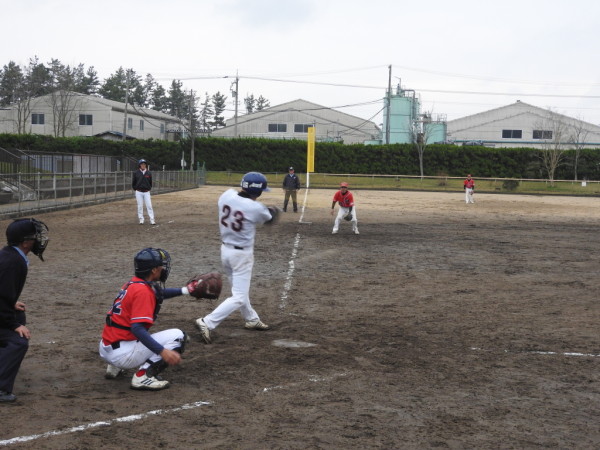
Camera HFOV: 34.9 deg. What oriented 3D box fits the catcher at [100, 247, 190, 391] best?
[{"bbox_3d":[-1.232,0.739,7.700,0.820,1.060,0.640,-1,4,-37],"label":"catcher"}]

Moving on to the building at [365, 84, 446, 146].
[{"bbox_3d":[12.591,-10.943,115.387,9.500,11.559,7.500,1,4,0],"label":"building"}]

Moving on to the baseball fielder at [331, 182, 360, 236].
[{"bbox_3d":[1.128,-0.406,23.900,0.700,1.290,0.650,1,3,3],"label":"baseball fielder"}]

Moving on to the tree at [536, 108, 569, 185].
[{"bbox_3d":[22.256,-6.749,84.230,3.000,6.873,2.900,1,4,0],"label":"tree"}]

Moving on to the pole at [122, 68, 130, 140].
[{"bbox_3d":[-19.715,-11.435,107.404,0.450,12.085,0.450,3,4,0],"label":"pole"}]

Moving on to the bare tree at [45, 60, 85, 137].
[{"bbox_3d":[-24.102,-10.836,97.396,4.100,11.833,3.900,1,4,0],"label":"bare tree"}]

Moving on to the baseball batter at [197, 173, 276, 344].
[{"bbox_3d":[-0.618,0.336,10.070,0.600,1.720,1.000,4,4,30],"label":"baseball batter"}]

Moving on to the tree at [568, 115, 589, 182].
[{"bbox_3d":[26.221,-7.183,90.206,1.900,6.137,1.900,1,4,0],"label":"tree"}]

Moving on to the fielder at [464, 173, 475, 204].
[{"bbox_3d":[9.779,-2.048,55.000,0.580,1.690,0.400,2,3,12],"label":"fielder"}]

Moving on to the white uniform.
[{"bbox_3d":[-0.627,0.367,10.050,0.540,1.420,0.820,4,4,30],"label":"white uniform"}]

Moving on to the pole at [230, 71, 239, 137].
[{"bbox_3d":[-8.202,-12.501,118.445,0.800,13.280,0.600,1,4,0],"label":"pole"}]

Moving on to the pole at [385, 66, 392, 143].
[{"bbox_3d":[10.351,-12.512,112.000,0.360,12.600,0.360,1,3,0],"label":"pole"}]

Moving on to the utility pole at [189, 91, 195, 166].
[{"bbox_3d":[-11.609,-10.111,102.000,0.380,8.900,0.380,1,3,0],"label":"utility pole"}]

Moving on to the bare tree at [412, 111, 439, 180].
[{"bbox_3d":[13.112,-8.392,100.000,2.700,7.300,2.700,1,3,0],"label":"bare tree"}]

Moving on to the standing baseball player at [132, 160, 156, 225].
[{"bbox_3d":[-4.111,-0.867,25.200,0.580,1.740,0.380,1,3,-12],"label":"standing baseball player"}]

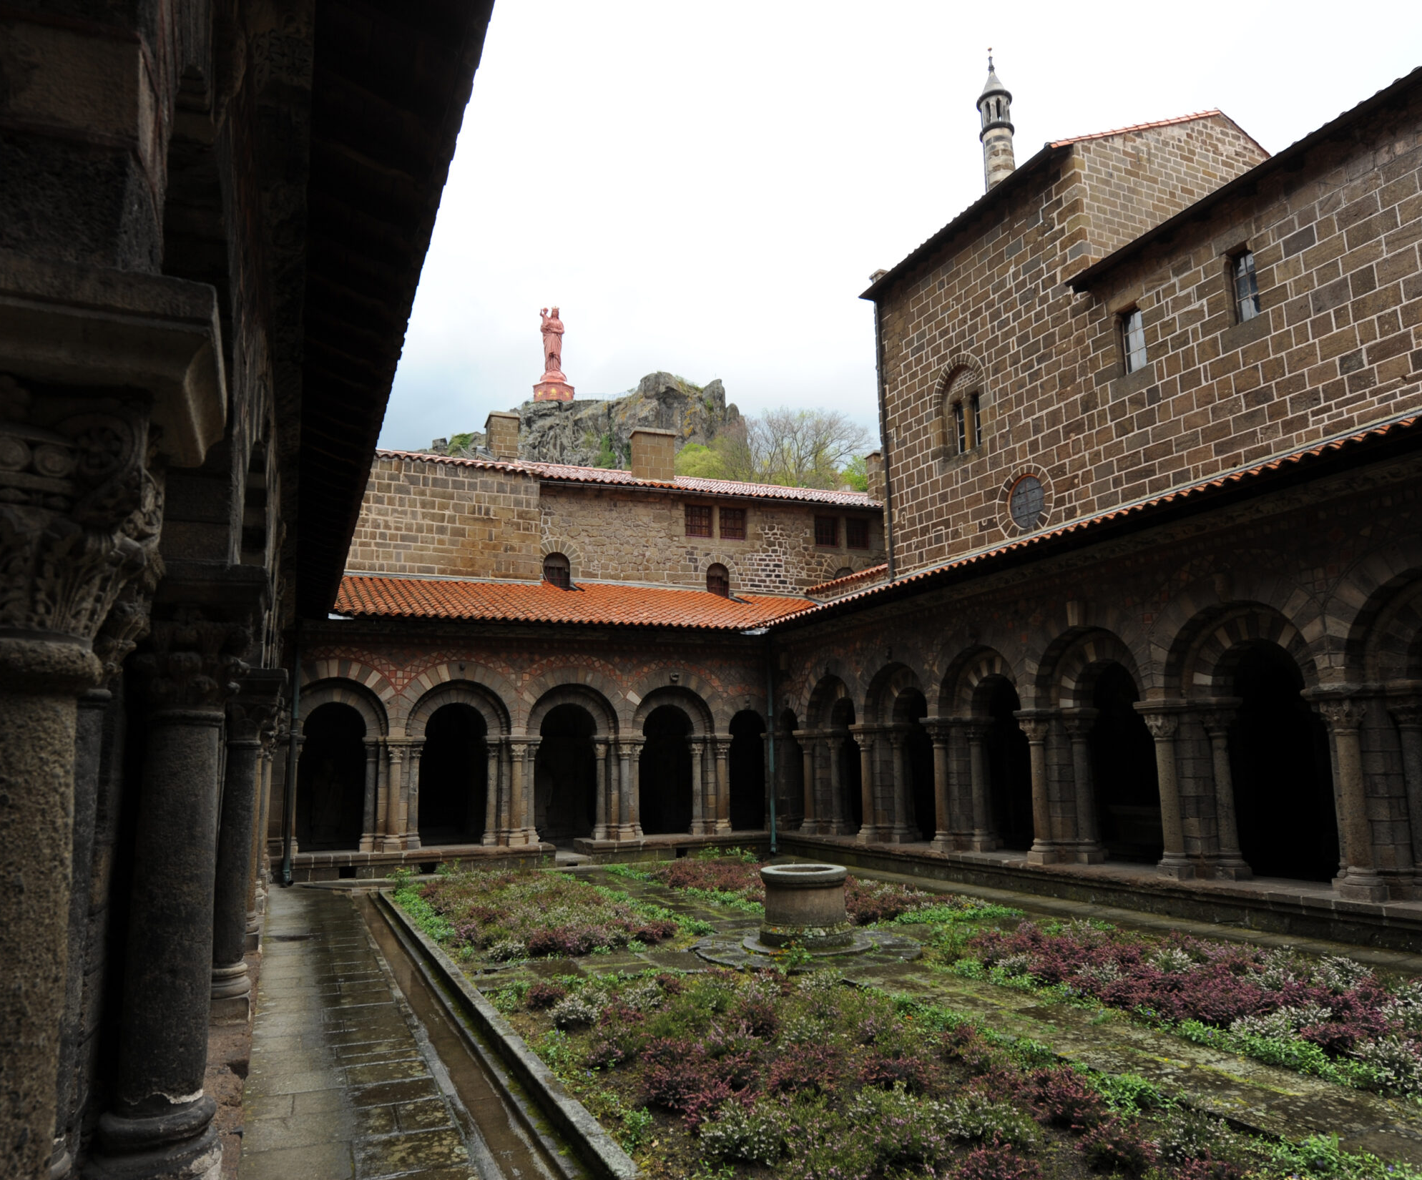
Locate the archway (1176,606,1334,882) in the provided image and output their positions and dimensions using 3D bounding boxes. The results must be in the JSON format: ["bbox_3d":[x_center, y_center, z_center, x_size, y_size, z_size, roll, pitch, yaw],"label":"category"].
[{"bbox_3d":[6.665,1.851,11.413,0.656,3.320,1.969,4,-12,-24],"label":"archway"}]

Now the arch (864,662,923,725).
[{"bbox_3d":[3.603,1.885,17.396,0.733,1.042,1.891,4,-12,-24],"label":"arch"}]

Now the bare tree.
[{"bbox_3d":[11.043,-15.002,105.000,13.500,10.000,12.000,4,-12,-24],"label":"bare tree"}]

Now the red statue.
[{"bbox_3d":[-30.374,-45.402,181.065,7.900,20.035,7.900,1,-11,-10],"label":"red statue"}]

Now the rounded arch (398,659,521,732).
[{"bbox_3d":[-4.815,2.033,17.870,2.295,1.377,0.405,4,-12,-25],"label":"rounded arch"}]

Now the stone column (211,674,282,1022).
[{"bbox_3d":[-2.833,1.489,5.594,0.360,2.000,0.360,4,-12,-24],"label":"stone column"}]

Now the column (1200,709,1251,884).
[{"bbox_3d":[5.943,2.326,10.885,0.324,1.971,0.324,4,-12,-24],"label":"column"}]

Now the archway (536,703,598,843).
[{"bbox_3d":[-2.876,3.660,18.831,1.269,2.754,0.432,4,-12,-25],"label":"archway"}]

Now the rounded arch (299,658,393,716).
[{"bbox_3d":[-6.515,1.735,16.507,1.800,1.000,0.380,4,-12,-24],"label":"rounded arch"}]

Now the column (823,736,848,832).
[{"bbox_3d":[2.628,4.074,19.866,0.386,2.200,0.386,-1,-11,0],"label":"column"}]

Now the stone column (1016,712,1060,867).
[{"bbox_3d":[4.845,2.918,13.902,0.386,2.200,0.386,4,-12,-24],"label":"stone column"}]

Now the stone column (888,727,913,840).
[{"bbox_3d":[3.305,3.445,16.591,0.324,1.944,0.324,4,-12,-24],"label":"stone column"}]

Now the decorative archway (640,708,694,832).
[{"bbox_3d":[-0.918,3.784,19.768,1.269,2.740,0.432,4,-12,-25],"label":"decorative archway"}]

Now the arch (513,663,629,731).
[{"bbox_3d":[-2.936,2.289,19.638,2.297,1.409,0.695,3,-11,-22],"label":"arch"}]

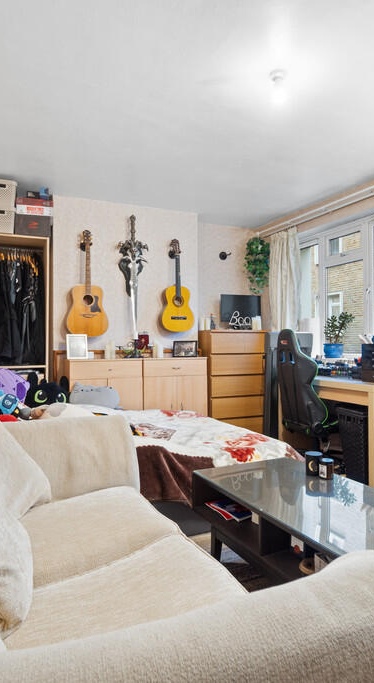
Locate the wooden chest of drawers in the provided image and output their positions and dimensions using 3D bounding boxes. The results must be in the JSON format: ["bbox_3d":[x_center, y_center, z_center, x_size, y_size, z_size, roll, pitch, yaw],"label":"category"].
[{"bbox_3d":[0.485,0.498,4.963,0.715,1.224,0.450,0,0,-24],"label":"wooden chest of drawers"}]

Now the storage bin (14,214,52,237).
[{"bbox_3d":[-1.457,-1.059,4.019,0.308,0.189,0.280,0,0,-25],"label":"storage bin"}]

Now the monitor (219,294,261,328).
[{"bbox_3d":[0.630,-0.325,4.982,0.550,0.420,0.180,0,0,-22],"label":"monitor"}]

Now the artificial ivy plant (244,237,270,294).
[{"bbox_3d":[0.847,-0.926,5.200,0.270,0.707,0.230,0,0,-25],"label":"artificial ivy plant"}]

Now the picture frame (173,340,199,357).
[{"bbox_3d":[-0.014,0.085,4.538,0.281,0.170,0.050,0,0,-25],"label":"picture frame"}]

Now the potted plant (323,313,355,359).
[{"bbox_3d":[1.491,-0.059,4.200,0.250,0.453,0.270,0,0,0],"label":"potted plant"}]

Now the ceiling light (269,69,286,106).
[{"bbox_3d":[0.481,-1.333,2.244,0.095,0.174,0.095,0,0,0],"label":"ceiling light"}]

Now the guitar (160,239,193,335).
[{"bbox_3d":[-0.110,-0.599,4.590,0.372,0.995,0.120,0,0,-25],"label":"guitar"}]

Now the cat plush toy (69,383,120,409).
[{"bbox_3d":[-0.686,0.405,3.220,0.390,0.200,0.220,0,0,-12],"label":"cat plush toy"}]

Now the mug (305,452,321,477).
[{"bbox_3d":[0.668,0.648,2.270,0.090,0.105,0.090,0,0,16],"label":"mug"}]

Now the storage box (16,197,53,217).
[{"bbox_3d":[-1.441,-1.229,4.021,0.317,0.163,0.270,0,0,-25],"label":"storage box"}]

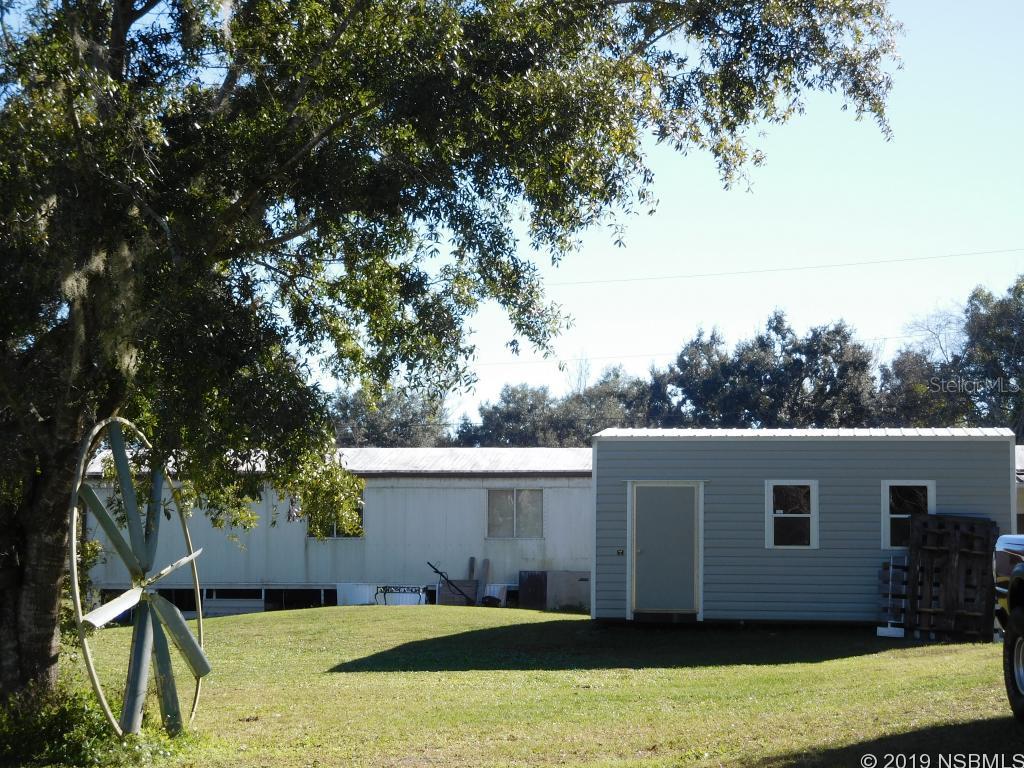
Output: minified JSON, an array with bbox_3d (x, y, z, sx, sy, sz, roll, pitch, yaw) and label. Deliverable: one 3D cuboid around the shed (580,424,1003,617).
[{"bbox_3d":[4.458,2.163,31.532,6.062,2.967,3.541,0,-6,10],"label":"shed"}]

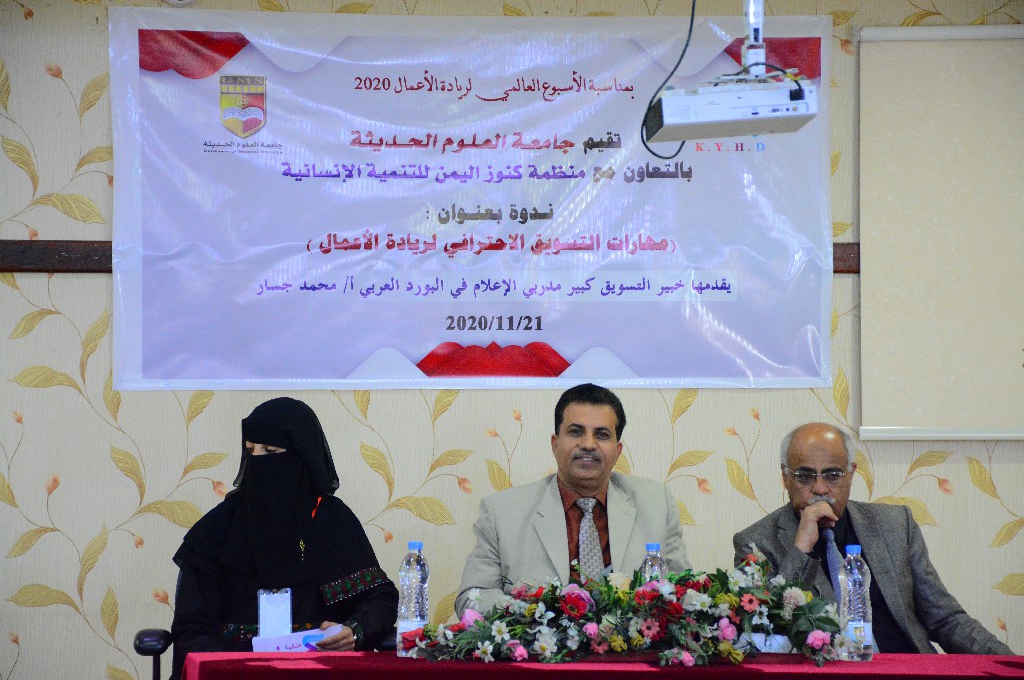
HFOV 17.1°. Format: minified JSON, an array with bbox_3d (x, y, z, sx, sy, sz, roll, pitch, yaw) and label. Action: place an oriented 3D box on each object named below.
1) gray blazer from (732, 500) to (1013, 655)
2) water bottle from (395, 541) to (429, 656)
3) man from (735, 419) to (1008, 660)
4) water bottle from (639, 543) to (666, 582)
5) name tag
[{"bbox_3d":[0.813,0.682,7.743,0.650,0.640,0.480,0,-1,3],"label":"gray blazer"},{"bbox_3d":[-0.216,0.563,7.400,0.068,0.249,0.068,0,-1,0],"label":"water bottle"},{"bbox_3d":[0.798,0.796,7.686,0.660,1.220,0.780,0,-1,3],"label":"man"},{"bbox_3d":[0.313,0.574,7.550,0.068,0.248,0.068,0,-1,0],"label":"water bottle"},{"bbox_3d":[-0.536,0.622,7.720,0.079,0.120,0.008,0,-1,0],"label":"name tag"}]

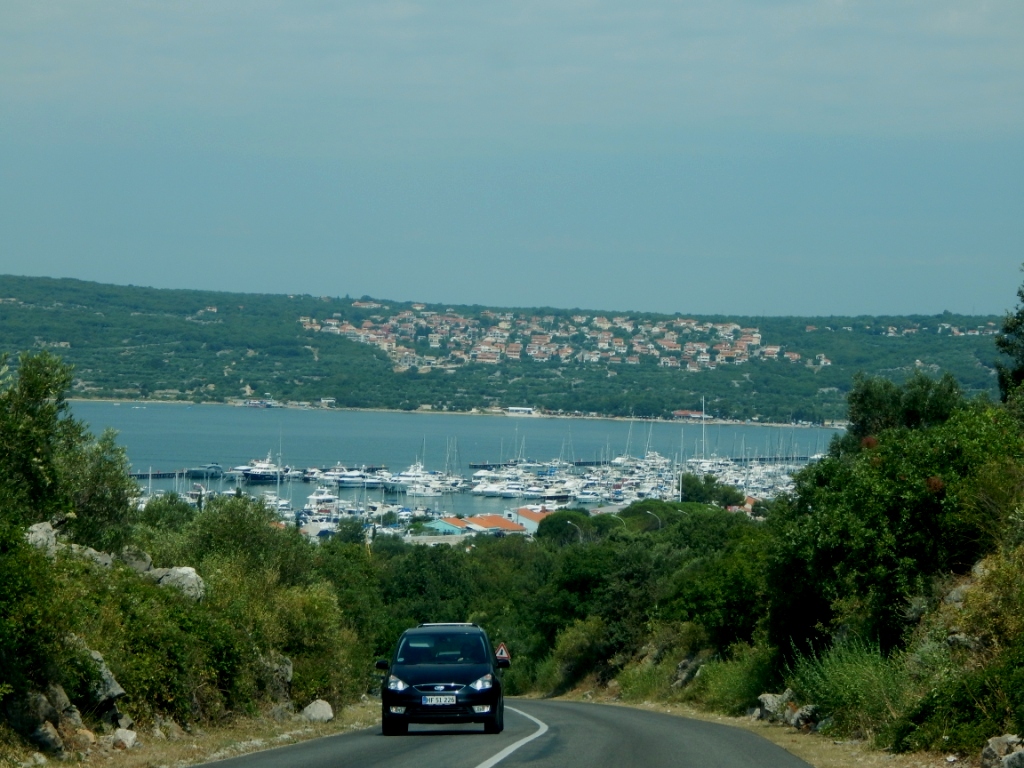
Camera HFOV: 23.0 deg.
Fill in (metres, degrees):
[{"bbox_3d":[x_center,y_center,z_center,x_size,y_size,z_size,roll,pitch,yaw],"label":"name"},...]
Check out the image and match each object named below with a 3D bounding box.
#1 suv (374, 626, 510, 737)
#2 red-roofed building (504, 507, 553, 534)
[{"bbox_3d":[-1.080,4.710,40.600,1.950,1.790,4.800,0,-7,1],"label":"suv"},{"bbox_3d":[4.100,29.300,535.000,9.500,6.300,8.500,0,0,27],"label":"red-roofed building"}]

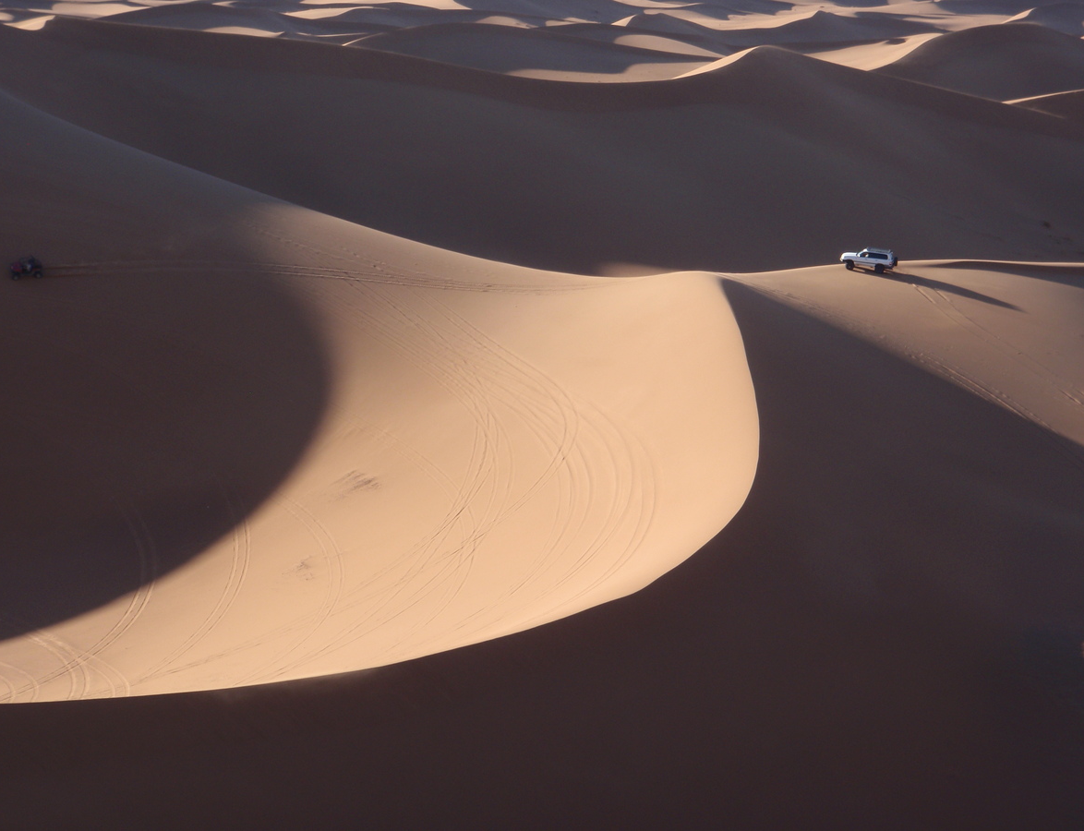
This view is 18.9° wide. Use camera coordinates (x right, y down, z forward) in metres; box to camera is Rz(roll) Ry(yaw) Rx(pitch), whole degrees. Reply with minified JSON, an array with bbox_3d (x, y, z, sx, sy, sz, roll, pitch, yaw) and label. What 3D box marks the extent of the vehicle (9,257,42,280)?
[{"bbox_3d":[-48.350,-13.803,306.000,2.920,1.850,1.520,-6,34,-17],"label":"vehicle"}]

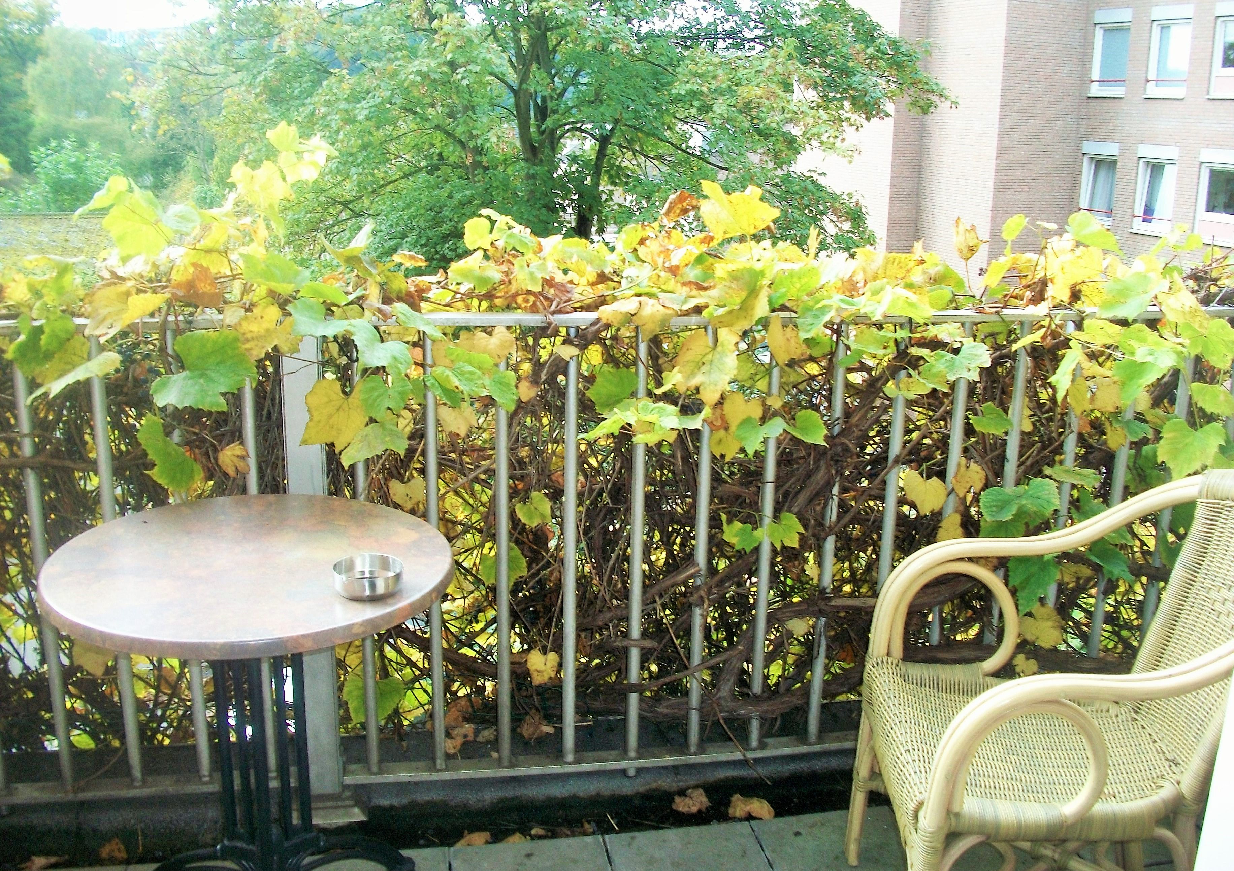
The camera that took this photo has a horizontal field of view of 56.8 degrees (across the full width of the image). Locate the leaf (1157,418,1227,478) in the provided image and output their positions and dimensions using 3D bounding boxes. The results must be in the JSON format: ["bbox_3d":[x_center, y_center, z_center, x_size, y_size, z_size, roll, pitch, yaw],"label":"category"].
[{"bbox_3d":[1.168,0.025,2.317,0.115,0.108,0.050,7,16,19],"label":"leaf"}]

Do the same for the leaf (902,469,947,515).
[{"bbox_3d":[0.639,0.117,2.369,0.094,0.098,0.020,2,5,3],"label":"leaf"}]

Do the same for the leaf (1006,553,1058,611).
[{"bbox_3d":[0.895,0.310,2.457,0.122,0.146,0.040,-1,1,-10],"label":"leaf"}]

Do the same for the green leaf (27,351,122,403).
[{"bbox_3d":[-0.909,-0.097,1.909,0.160,0.040,0.058,-26,65,-23],"label":"green leaf"}]

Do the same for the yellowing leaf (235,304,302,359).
[{"bbox_3d":[-0.607,-0.180,1.987,0.117,0.112,0.030,-2,-14,-13],"label":"yellowing leaf"}]

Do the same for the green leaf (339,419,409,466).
[{"bbox_3d":[-0.439,0.013,2.063,0.126,0.105,0.030,1,-25,-1],"label":"green leaf"}]

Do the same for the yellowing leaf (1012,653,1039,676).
[{"bbox_3d":[0.869,0.489,2.425,0.061,0.046,0.014,3,5,-11],"label":"yellowing leaf"}]

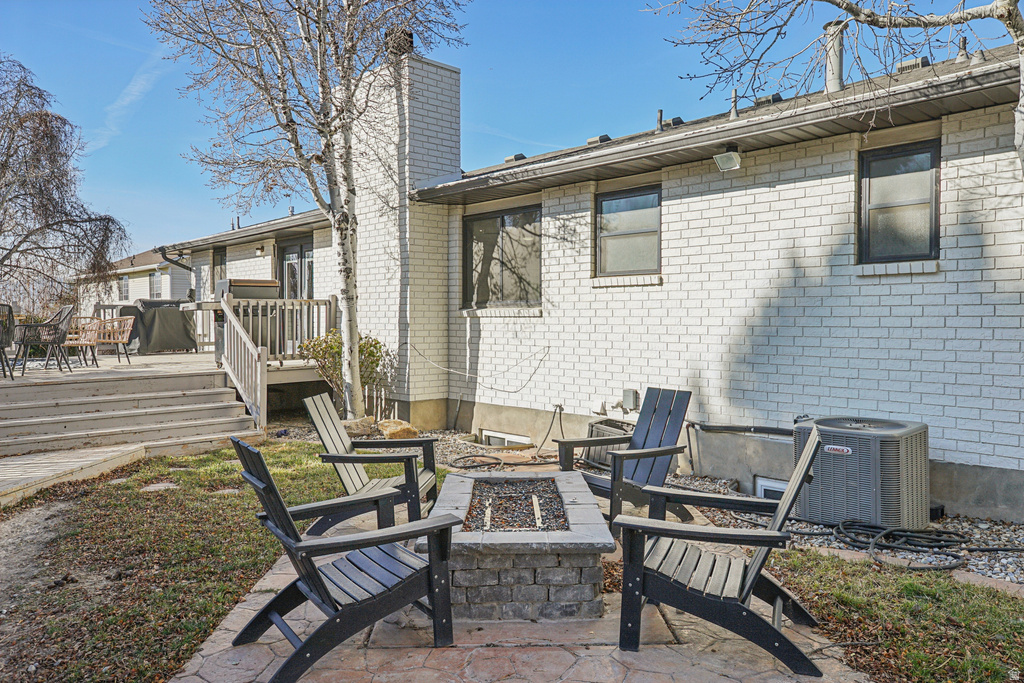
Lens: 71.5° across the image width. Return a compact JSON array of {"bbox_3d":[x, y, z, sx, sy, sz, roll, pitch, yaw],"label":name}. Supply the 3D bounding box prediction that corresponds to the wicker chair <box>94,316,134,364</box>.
[{"bbox_3d":[-6.520,-0.010,11.550,0.580,0.770,0.600,2,2,44],"label":"wicker chair"}]

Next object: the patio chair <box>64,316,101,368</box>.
[{"bbox_3d":[-6.598,0.009,10.750,0.580,0.770,0.600,2,2,44],"label":"patio chair"}]

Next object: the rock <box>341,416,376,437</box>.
[{"bbox_3d":[-1.886,1.028,8.600,0.470,0.230,0.330,0,2,-12],"label":"rock"}]

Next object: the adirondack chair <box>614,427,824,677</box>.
[{"bbox_3d":[0.988,0.896,3.331,0.880,0.960,0.750,1,1,21],"label":"adirondack chair"}]

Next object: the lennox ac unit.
[{"bbox_3d":[2.439,0.869,4.977,0.700,0.635,0.690,-2,3,-45],"label":"lennox ac unit"}]

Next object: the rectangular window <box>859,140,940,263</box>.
[{"bbox_3d":[3.096,-1.082,5.675,0.100,0.913,0.620,-1,2,-44],"label":"rectangular window"}]

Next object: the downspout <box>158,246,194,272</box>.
[{"bbox_3d":[-7.084,-1.731,15.006,0.620,0.520,0.120,-2,3,-45],"label":"downspout"}]

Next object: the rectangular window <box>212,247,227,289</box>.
[{"bbox_3d":[-6.171,-1.452,15.160,0.100,0.904,0.900,-1,2,-44],"label":"rectangular window"}]

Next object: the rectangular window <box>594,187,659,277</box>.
[{"bbox_3d":[1.178,-1.101,7.208,0.090,0.870,0.810,-2,3,-45],"label":"rectangular window"}]

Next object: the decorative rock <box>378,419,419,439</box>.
[{"bbox_3d":[-1.337,1.037,8.380,0.470,0.250,0.360,0,2,-9],"label":"decorative rock"}]

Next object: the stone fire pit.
[{"bbox_3d":[0.018,1.114,4.120,0.930,0.373,1.540,0,2,0],"label":"stone fire pit"}]

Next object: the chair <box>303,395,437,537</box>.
[{"bbox_3d":[-0.994,0.850,5.042,0.840,0.935,0.720,0,2,5],"label":"chair"}]

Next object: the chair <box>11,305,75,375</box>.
[{"bbox_3d":[-6.304,-0.021,9.550,0.580,0.890,0.620,2,2,44],"label":"chair"}]

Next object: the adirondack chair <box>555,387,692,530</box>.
[{"bbox_3d":[0.838,0.825,5.086,0.840,0.935,0.720,-1,2,-32],"label":"adirondack chair"}]

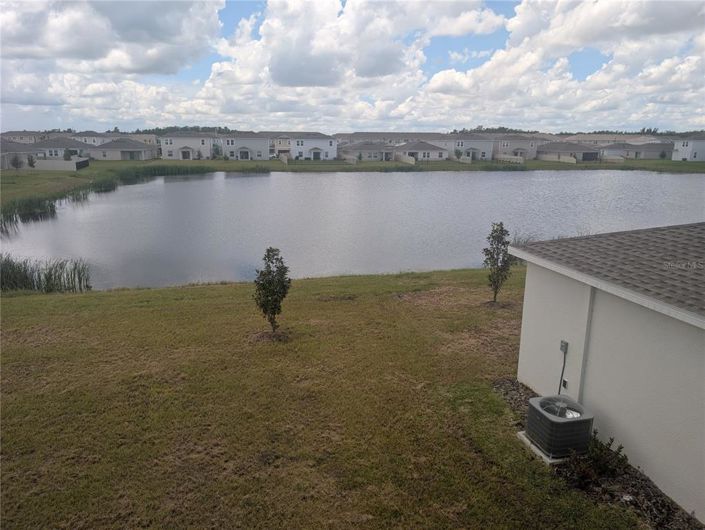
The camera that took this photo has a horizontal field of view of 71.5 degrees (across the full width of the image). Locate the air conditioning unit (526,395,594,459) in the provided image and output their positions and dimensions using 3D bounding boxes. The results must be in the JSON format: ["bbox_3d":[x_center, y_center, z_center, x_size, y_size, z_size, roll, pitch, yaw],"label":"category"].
[{"bbox_3d":[3.433,2.667,8.143,0.695,0.649,0.727,-3,15,-13],"label":"air conditioning unit"}]

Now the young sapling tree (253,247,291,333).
[{"bbox_3d":[-2.171,0.691,13.157,1.004,2.375,1.004,0,14,0],"label":"young sapling tree"}]

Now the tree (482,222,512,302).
[{"bbox_3d":[4.679,-0.062,15.818,0.925,2.648,0.925,0,14,0],"label":"tree"}]

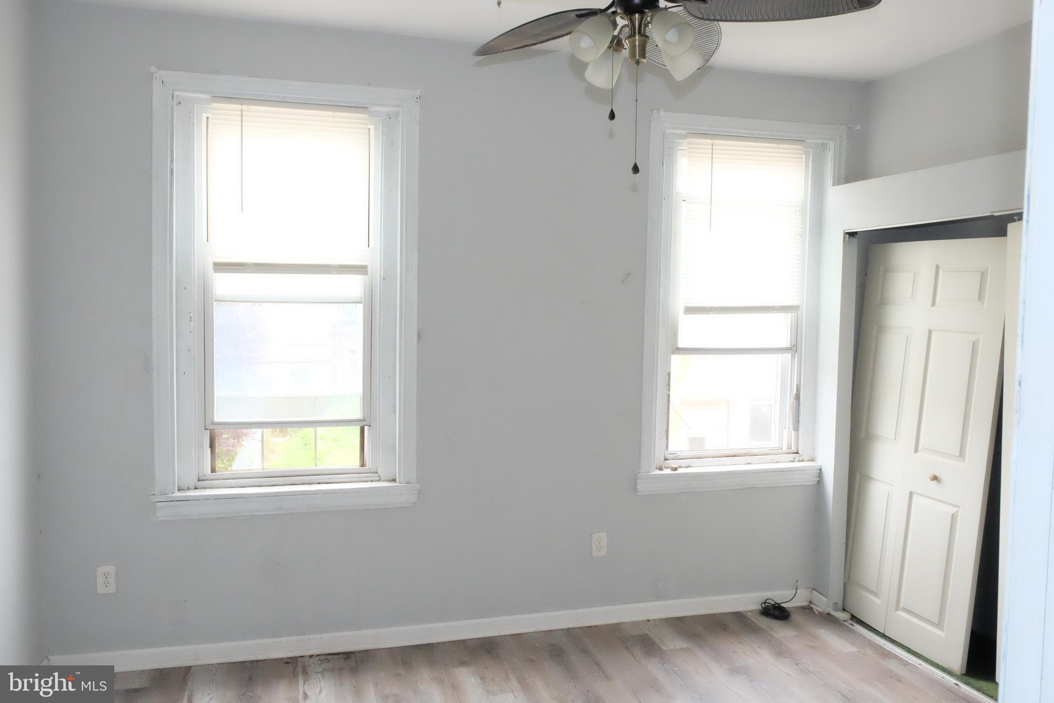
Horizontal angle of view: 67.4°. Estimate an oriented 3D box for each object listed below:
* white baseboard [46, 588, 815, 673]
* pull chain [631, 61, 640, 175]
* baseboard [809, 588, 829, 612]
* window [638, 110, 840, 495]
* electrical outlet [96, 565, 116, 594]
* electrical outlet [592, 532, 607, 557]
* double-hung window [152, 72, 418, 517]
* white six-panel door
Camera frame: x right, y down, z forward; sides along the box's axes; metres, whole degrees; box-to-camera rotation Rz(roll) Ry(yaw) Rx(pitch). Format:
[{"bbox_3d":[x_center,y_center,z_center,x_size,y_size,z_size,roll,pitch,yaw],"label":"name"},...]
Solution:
[{"bbox_3d":[-0.242,1.370,3.902,3.798,0.097,0.018,0,4,-15],"label":"white baseboard"},{"bbox_3d":[0.310,-0.663,2.250,0.021,0.314,0.021,0,4,-15],"label":"pull chain"},{"bbox_3d":[1.603,1.374,4.325,0.016,0.097,0.150,0,4,-15],"label":"baseboard"},{"bbox_3d":[1.144,-0.234,4.173,1.156,1.930,0.100,0,4,-15],"label":"window"},{"bbox_3d":[-1.837,0.998,3.452,0.077,0.124,0.009,0,4,-15],"label":"electrical outlet"},{"bbox_3d":[0.374,0.991,4.046,0.077,0.121,0.009,0,4,-15],"label":"electrical outlet"},{"bbox_3d":[-1.066,-0.232,3.579,1.156,1.926,0.100,0,4,-15],"label":"double-hung window"},{"bbox_3d":[1.927,0.447,3.954,0.061,1.989,0.872,4,4,-19],"label":"white six-panel door"}]

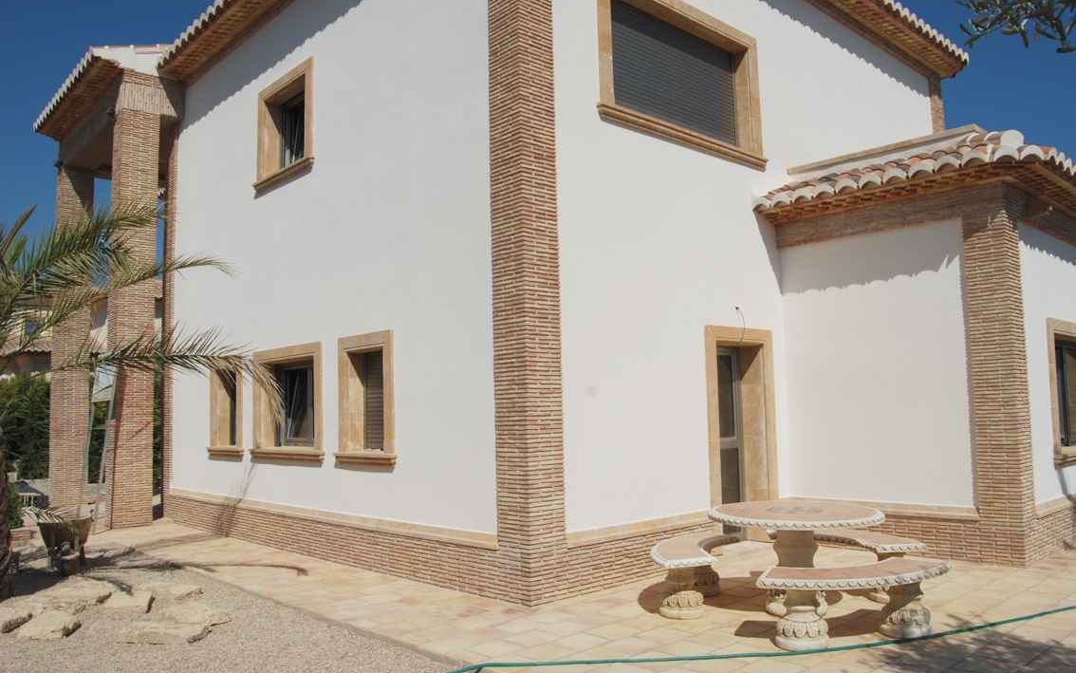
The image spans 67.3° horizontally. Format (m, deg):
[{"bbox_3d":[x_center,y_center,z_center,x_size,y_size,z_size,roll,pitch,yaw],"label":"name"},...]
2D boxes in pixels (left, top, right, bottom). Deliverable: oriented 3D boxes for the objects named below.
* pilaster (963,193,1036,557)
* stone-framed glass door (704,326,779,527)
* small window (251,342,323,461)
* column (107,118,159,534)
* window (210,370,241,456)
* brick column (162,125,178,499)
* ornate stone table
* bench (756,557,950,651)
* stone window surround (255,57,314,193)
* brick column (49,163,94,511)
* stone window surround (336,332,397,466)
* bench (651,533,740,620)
[{"bbox_3d":[4.466,0.338,7.842,0.388,3.627,0.372,3,-7,-43],"label":"pilaster"},{"bbox_3d":[2.078,1.074,8.580,1.270,2.304,0.321,4,-7,-43],"label":"stone-framed glass door"},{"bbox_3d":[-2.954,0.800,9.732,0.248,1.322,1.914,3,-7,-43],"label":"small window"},{"bbox_3d":[-6.127,-0.290,12.227,0.550,6.220,0.390,3,-7,-43],"label":"column"},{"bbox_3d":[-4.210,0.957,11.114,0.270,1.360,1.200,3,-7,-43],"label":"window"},{"bbox_3d":[-5.633,-0.316,12.805,0.388,6.277,0.384,3,-7,-43],"label":"brick column"},{"bbox_3d":[1.999,1.745,6.340,1.310,0.743,1.310,3,-7,-43],"label":"ornate stone table"},{"bbox_3d":[2.185,1.817,5.526,1.430,0.450,0.540,0,-5,-14],"label":"bench"},{"bbox_3d":[-3.090,-2.579,10.099,0.248,1.302,1.635,3,-7,-43],"label":"stone window surround"},{"bbox_3d":[-8.558,-0.006,14.784,0.550,6.220,0.390,3,-7,-43],"label":"brick column"},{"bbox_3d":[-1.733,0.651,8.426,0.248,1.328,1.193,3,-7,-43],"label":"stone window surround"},{"bbox_3d":[1.246,1.933,6.586,0.540,0.450,1.430,-3,-5,20],"label":"bench"}]

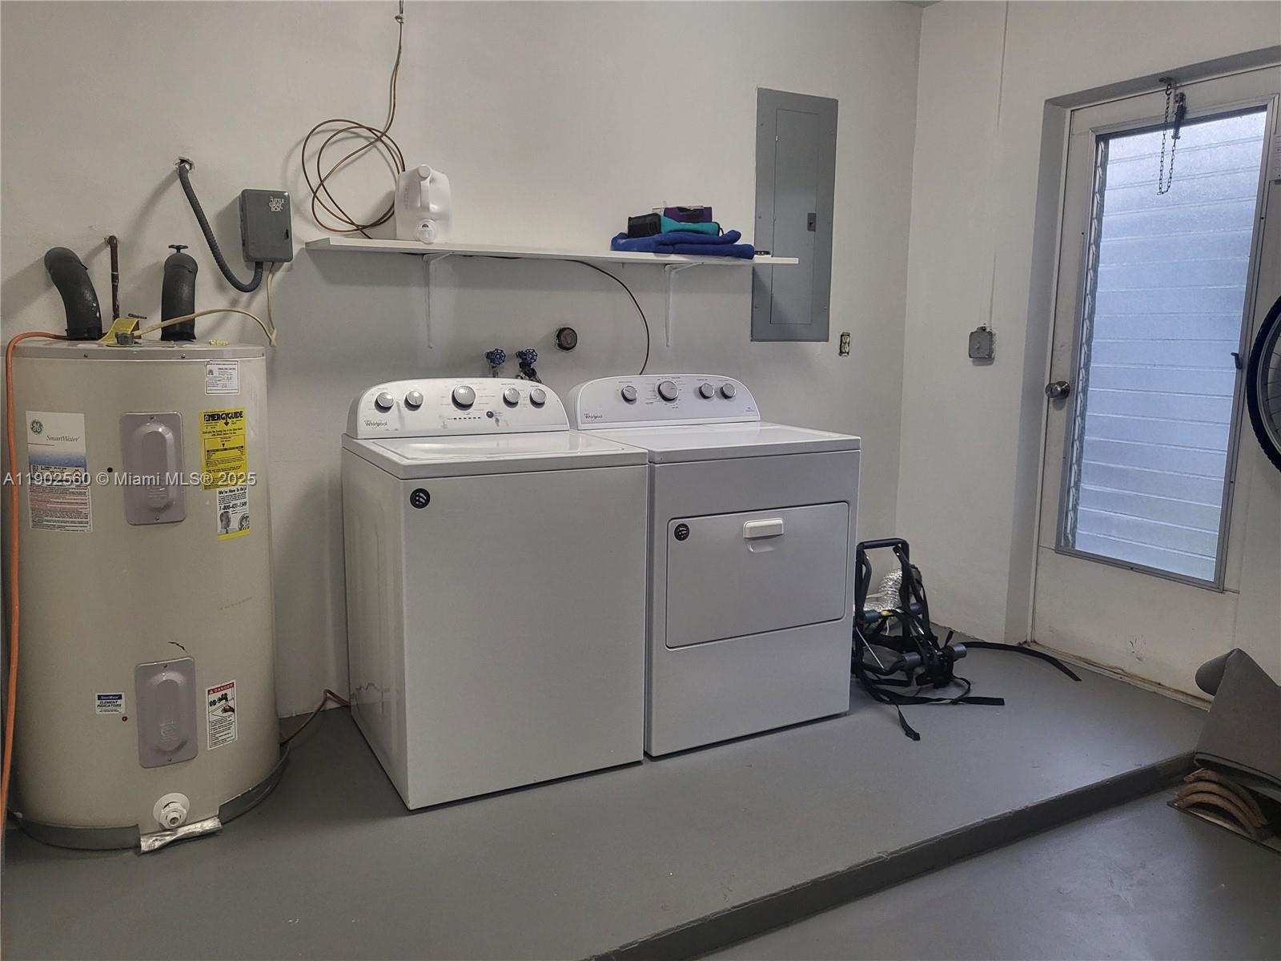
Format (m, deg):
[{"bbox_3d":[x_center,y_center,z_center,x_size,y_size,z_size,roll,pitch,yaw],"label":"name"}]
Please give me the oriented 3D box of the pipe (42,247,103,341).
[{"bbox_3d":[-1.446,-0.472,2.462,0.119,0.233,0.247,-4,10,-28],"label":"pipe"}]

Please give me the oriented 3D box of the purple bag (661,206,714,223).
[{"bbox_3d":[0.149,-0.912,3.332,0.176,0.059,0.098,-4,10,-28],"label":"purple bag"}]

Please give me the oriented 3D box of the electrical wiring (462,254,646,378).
[{"bbox_3d":[-0.269,-0.565,3.360,0.699,0.416,0.040,-4,10,-28],"label":"electrical wiring"}]

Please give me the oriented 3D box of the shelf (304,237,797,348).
[{"bbox_3d":[-0.227,-0.601,3.224,1.650,0.313,0.240,-4,10,-27],"label":"shelf"}]

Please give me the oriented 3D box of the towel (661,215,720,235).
[{"bbox_3d":[0.143,-0.886,3.373,0.233,0.069,0.168,-4,10,-28],"label":"towel"}]

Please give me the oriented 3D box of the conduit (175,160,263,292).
[{"bbox_3d":[-1.210,-0.725,2.778,0.225,0.358,0.090,-4,10,-27],"label":"conduit"}]

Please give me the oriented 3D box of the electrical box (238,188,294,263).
[{"bbox_3d":[-1.110,-0.753,2.858,0.131,0.204,0.081,-4,10,-28],"label":"electrical box"}]

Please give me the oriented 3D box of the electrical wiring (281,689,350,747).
[{"bbox_3d":[-1.017,0.734,3.018,0.240,0.090,0.220,-4,10,-27],"label":"electrical wiring"}]

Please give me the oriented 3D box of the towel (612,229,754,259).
[{"bbox_3d":[0.133,-0.820,3.339,0.500,0.100,0.205,-4,10,-27],"label":"towel"}]

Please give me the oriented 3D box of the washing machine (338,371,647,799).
[{"bbox_3d":[-0.455,0.257,2.886,0.695,1.087,0.700,-4,10,-28],"label":"washing machine"}]

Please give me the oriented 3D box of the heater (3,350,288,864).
[{"bbox_3d":[-1.310,0.246,2.547,0.630,1.190,0.630,-5,11,-33],"label":"heater"}]

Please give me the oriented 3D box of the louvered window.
[{"bbox_3d":[1.770,-0.445,3.316,0.059,1.534,0.619,-4,10,-28],"label":"louvered window"}]

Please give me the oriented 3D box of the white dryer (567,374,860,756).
[{"bbox_3d":[0.200,0.212,3.203,0.735,1.087,0.713,-4,10,-28],"label":"white dryer"}]

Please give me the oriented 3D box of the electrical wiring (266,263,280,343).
[{"bbox_3d":[-1.097,-0.531,2.868,0.042,0.232,0.050,-4,10,-27],"label":"electrical wiring"}]

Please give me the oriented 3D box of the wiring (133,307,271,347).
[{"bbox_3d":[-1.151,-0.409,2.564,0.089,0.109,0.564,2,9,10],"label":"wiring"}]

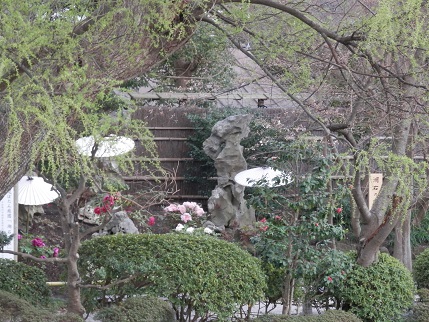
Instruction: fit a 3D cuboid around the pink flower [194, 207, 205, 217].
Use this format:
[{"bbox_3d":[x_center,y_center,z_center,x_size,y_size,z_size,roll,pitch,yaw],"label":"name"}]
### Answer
[{"bbox_3d":[-0.227,0.807,40.300,0.151,0.155,0.140,-1,2,-17],"label":"pink flower"}]

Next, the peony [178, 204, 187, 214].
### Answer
[{"bbox_3d":[-0.510,0.777,40.200,0.137,0.146,0.140,0,2,0],"label":"peony"}]

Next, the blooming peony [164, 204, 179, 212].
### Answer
[{"bbox_3d":[-0.692,0.755,40.300,0.210,0.124,0.170,0,2,11],"label":"blooming peony"}]

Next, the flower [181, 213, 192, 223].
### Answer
[{"bbox_3d":[-0.438,0.904,40.000,0.174,0.157,0.120,0,2,0],"label":"flower"}]

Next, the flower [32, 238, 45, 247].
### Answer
[{"bbox_3d":[-2.733,1.271,39.300,0.213,0.146,0.180,0,2,-6],"label":"flower"}]

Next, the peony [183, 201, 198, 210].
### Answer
[{"bbox_3d":[-0.388,0.722,40.500,0.232,0.141,0.170,0,2,0],"label":"peony"}]

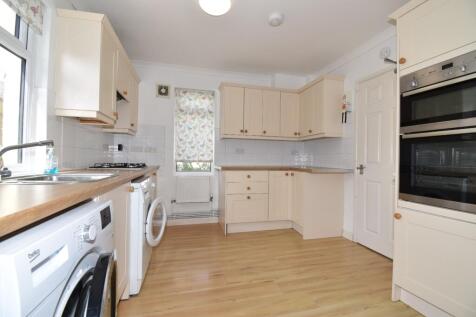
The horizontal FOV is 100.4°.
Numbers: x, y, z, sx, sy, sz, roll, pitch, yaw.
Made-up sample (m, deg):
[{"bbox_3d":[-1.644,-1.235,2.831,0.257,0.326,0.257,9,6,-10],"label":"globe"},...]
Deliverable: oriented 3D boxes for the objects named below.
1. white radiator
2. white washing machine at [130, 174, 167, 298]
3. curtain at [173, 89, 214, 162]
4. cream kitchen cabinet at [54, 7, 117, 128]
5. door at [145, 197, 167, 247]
[{"bbox_3d":[-0.680,0.473,3.008,0.510,0.370,0.080,1,0,-16],"label":"white radiator"},{"bbox_3d":[-1.026,0.577,1.684,0.620,0.840,0.600,1,0,-16],"label":"white washing machine"},{"bbox_3d":[-0.660,-0.504,3.046,0.600,1.115,0.060,1,0,-16],"label":"curtain"},{"bbox_3d":[-1.263,-0.721,1.711,0.298,0.789,0.405,1,0,-16],"label":"cream kitchen cabinet"},{"bbox_3d":[-0.740,0.566,1.775,0.075,0.400,0.400,1,0,0],"label":"door"}]

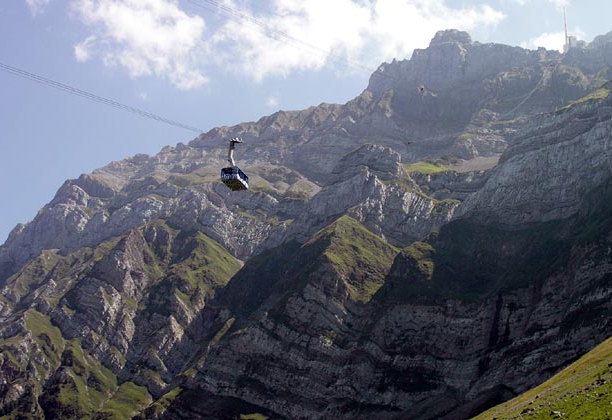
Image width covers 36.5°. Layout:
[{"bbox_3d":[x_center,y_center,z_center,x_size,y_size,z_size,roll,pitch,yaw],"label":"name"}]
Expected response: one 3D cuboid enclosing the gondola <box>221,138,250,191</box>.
[{"bbox_3d":[-13.781,-9.606,183.213,3.280,9.700,5.600,-4,-20,17],"label":"gondola"}]

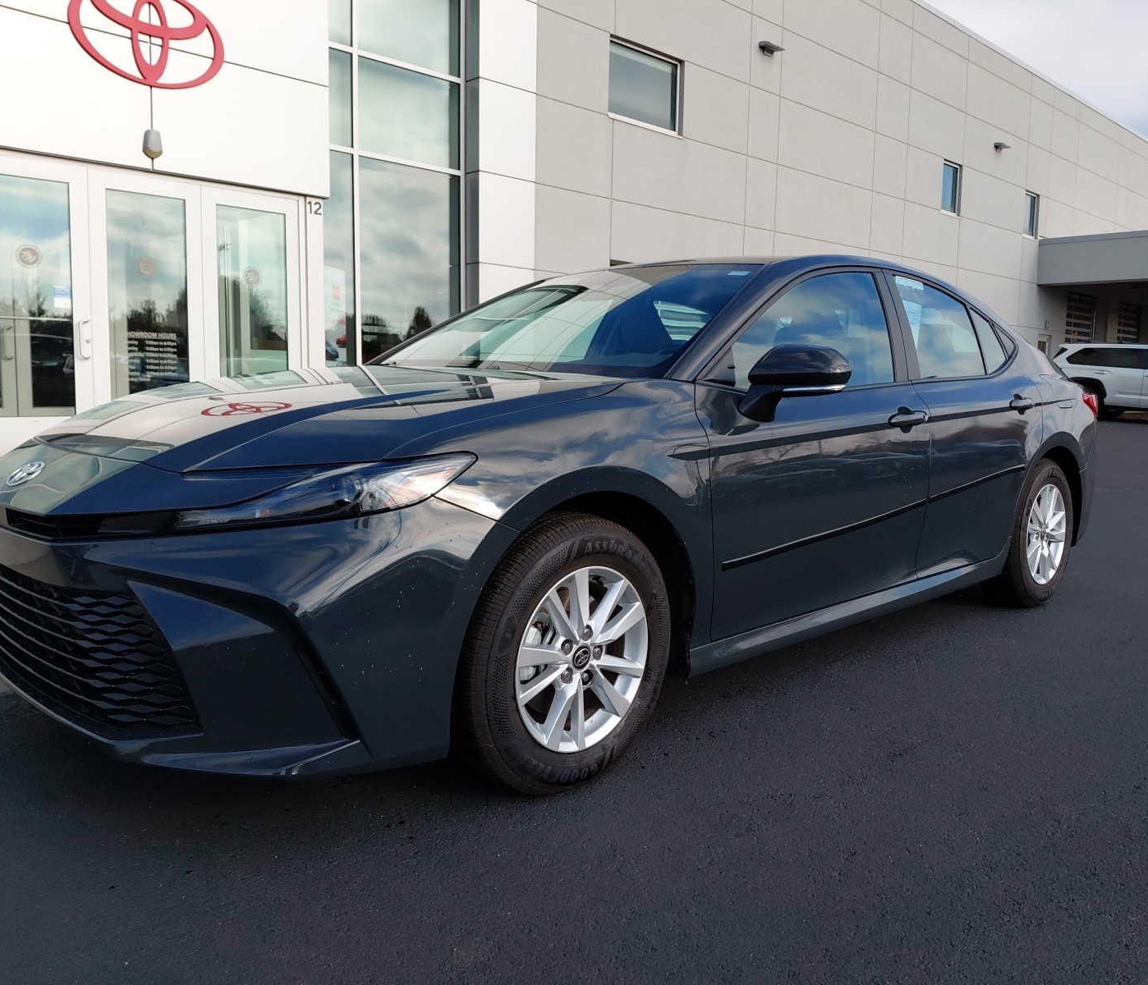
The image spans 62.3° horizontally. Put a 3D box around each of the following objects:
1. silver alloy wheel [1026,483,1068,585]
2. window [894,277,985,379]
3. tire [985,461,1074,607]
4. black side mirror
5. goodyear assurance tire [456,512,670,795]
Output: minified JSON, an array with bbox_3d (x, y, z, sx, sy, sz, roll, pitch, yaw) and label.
[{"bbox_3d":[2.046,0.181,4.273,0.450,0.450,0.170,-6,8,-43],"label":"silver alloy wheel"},{"bbox_3d":[1.421,-0.636,3.697,0.632,0.397,0.060,-6,-8,-43],"label":"window"},{"bbox_3d":[2.031,0.179,4.290,0.660,0.660,0.220,-6,8,-43],"label":"tire"},{"bbox_3d":[0.614,-0.310,2.670,0.235,0.215,0.225,-6,8,-43],"label":"black side mirror"},{"bbox_3d":[-0.040,0.393,2.381,0.660,0.660,0.220,-6,8,-43],"label":"goodyear assurance tire"}]

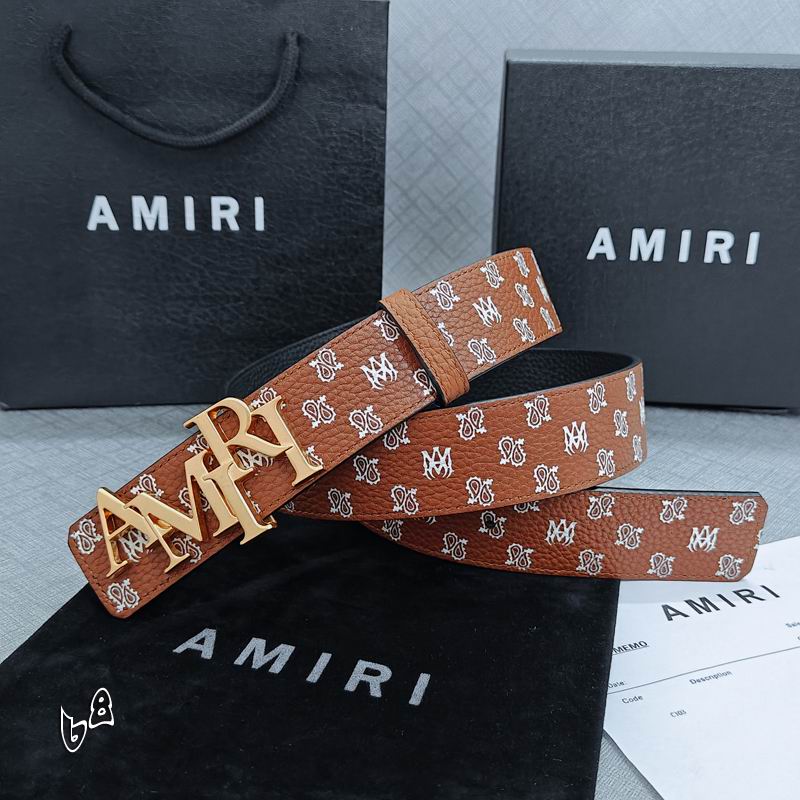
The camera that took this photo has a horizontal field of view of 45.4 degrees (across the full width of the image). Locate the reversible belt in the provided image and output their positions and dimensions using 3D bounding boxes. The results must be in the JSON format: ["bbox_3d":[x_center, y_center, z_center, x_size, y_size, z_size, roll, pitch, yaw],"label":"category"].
[{"bbox_3d":[0.012,0.006,0.390,0.271,0.118,0.132,1,21,0],"label":"reversible belt"}]

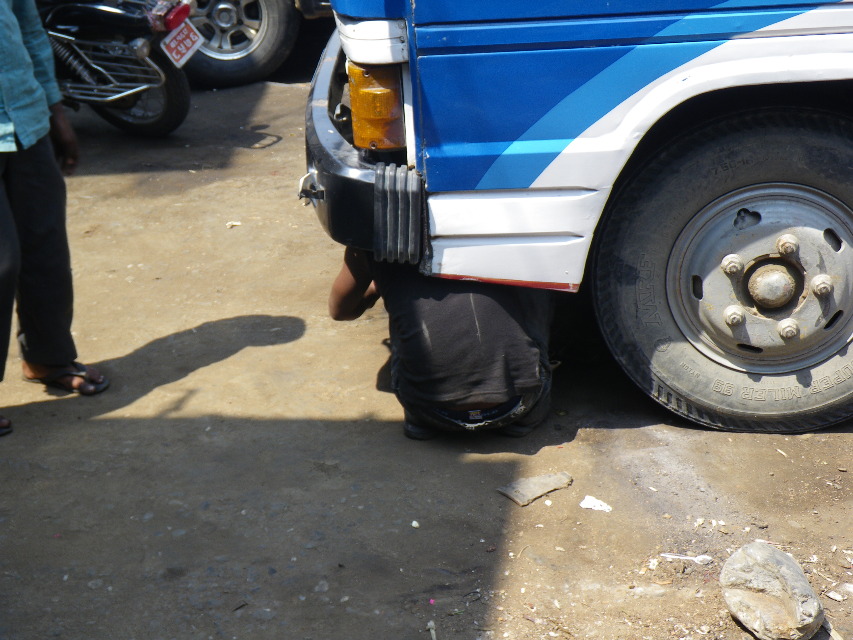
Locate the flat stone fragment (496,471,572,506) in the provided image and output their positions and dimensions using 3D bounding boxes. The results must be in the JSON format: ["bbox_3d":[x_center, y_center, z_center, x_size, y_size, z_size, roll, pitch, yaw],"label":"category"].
[{"bbox_3d":[0.250,0.374,2.835,0.161,0.016,0.086,-20,26,-30],"label":"flat stone fragment"}]

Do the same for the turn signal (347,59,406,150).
[{"bbox_3d":[-0.110,-0.473,2.770,0.115,0.190,0.065,12,28,35],"label":"turn signal"}]

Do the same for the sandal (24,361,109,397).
[{"bbox_3d":[-1.036,0.153,3.598,0.280,0.065,0.100,7,26,28],"label":"sandal"}]

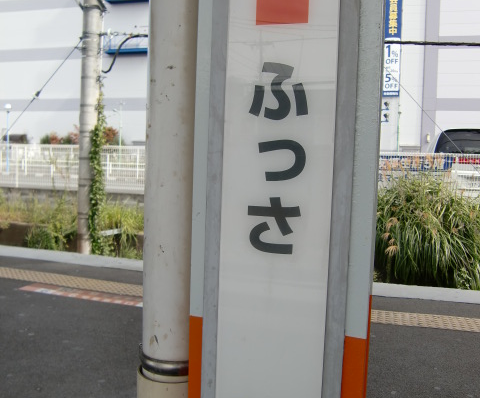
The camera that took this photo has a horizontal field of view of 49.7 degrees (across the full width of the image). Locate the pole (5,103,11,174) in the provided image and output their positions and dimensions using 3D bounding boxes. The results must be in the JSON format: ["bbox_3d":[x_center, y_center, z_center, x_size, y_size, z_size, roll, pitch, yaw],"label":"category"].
[{"bbox_3d":[-13.456,-3.494,30.000,0.340,4.050,0.340,1,4,-17],"label":"pole"}]

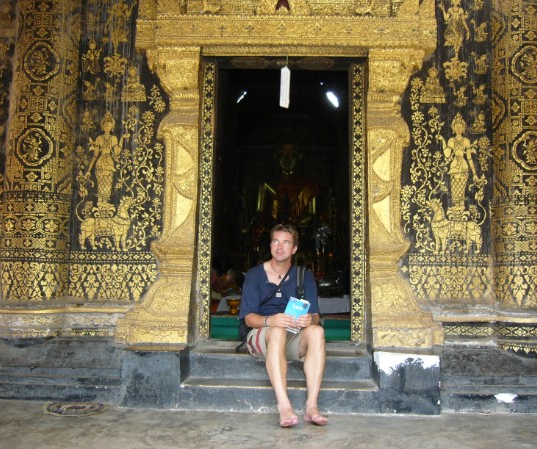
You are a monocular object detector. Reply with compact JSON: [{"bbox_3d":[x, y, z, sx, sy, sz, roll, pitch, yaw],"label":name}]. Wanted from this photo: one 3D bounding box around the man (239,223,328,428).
[{"bbox_3d":[0.098,0.572,3.837,0.550,1.200,0.970,1,-4,-5],"label":"man"}]

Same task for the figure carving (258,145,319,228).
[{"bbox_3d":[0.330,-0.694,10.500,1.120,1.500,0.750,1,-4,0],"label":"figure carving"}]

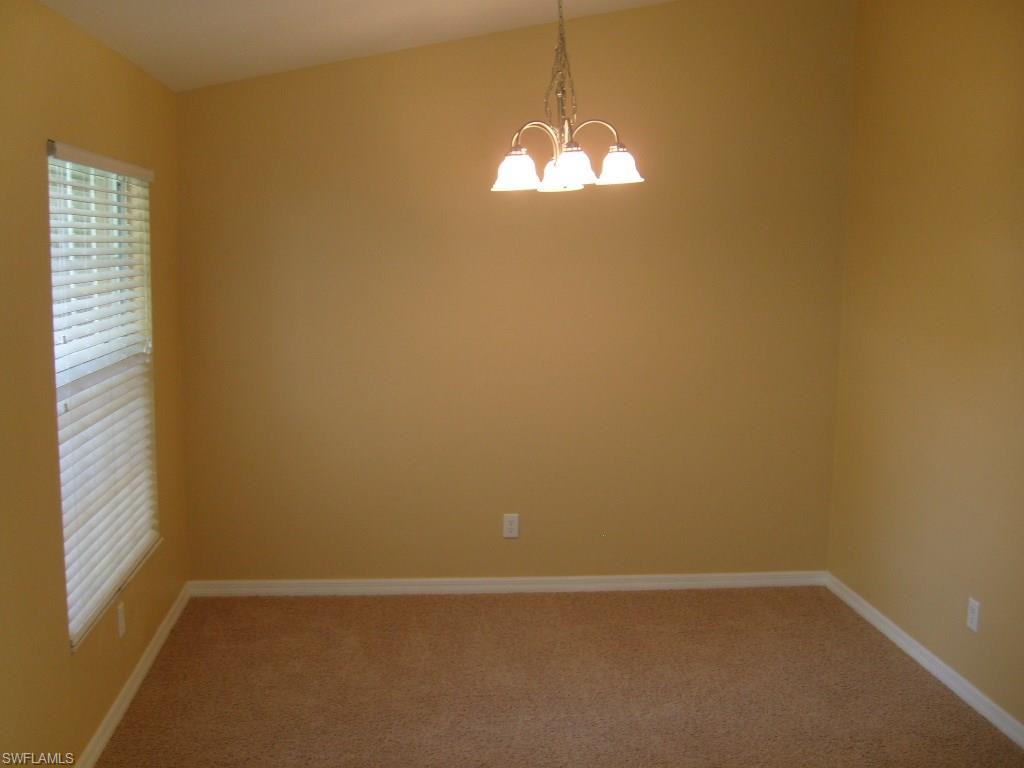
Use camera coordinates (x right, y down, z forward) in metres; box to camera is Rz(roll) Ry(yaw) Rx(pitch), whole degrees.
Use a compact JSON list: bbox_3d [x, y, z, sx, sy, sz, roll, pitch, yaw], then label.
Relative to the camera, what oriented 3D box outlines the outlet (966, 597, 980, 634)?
[{"bbox_3d":[1.783,0.894,4.006,0.010,0.118,0.073,0,8,-6],"label":"outlet"}]

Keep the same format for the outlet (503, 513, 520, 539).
[{"bbox_3d":[-0.004,0.703,5.134,0.073,0.118,0.010,0,8,-6],"label":"outlet"}]

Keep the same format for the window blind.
[{"bbox_3d":[-1.415,-0.021,3.637,0.077,1.517,1.227,0,8,-6],"label":"window blind"}]

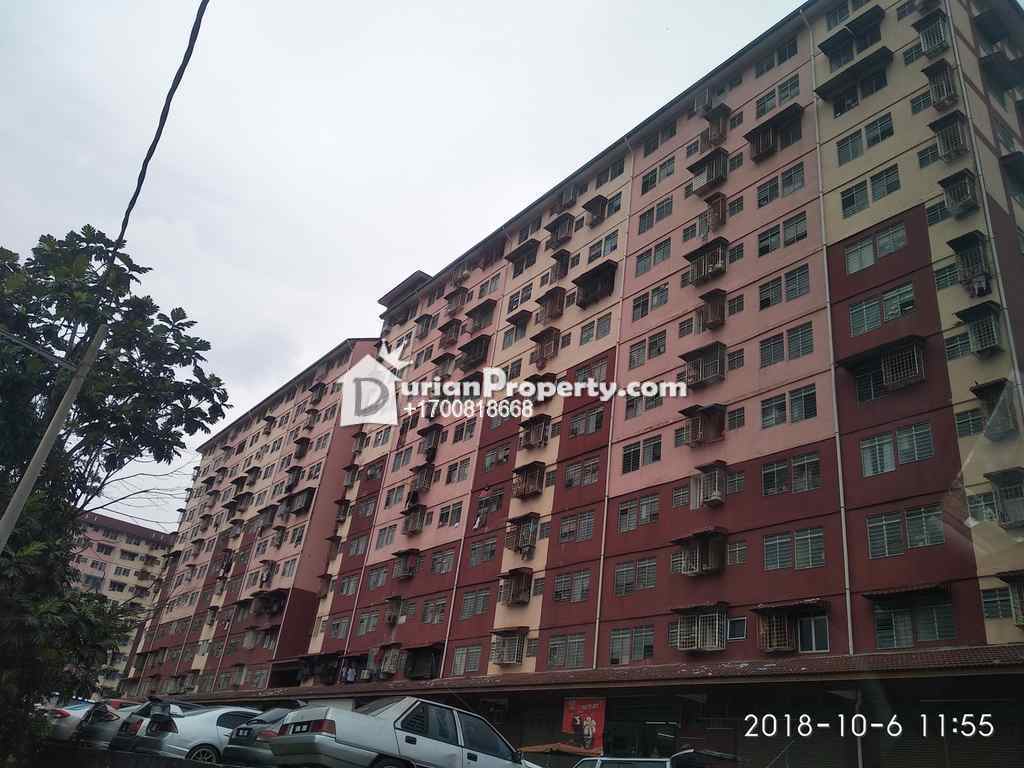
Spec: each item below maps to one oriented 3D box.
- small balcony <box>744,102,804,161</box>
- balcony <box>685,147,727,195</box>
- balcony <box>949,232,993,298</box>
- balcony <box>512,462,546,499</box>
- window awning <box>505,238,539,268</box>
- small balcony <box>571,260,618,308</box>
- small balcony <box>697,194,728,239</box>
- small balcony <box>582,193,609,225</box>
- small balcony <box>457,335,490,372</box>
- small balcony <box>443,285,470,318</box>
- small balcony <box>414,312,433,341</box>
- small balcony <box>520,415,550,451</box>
[{"bbox_3d":[12.186,-11.700,35.788,0.680,1.600,2.850,26,-33,-30],"label":"small balcony"},{"bbox_3d":[9.836,-10.630,38.646,0.680,1.800,2.150,26,-33,-30],"label":"balcony"},{"bbox_3d":[14.542,-3.804,24.417,0.750,1.950,0.900,25,-32,-29],"label":"balcony"},{"bbox_3d":[0.819,5.000,39.874,0.656,1.417,1.947,25,-32,-29],"label":"balcony"},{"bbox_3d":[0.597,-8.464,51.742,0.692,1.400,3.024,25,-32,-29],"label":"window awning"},{"bbox_3d":[4.527,-5.463,43.167,0.692,1.932,2.996,25,-32,-29],"label":"small balcony"},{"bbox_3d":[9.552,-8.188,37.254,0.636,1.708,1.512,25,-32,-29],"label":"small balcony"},{"bbox_3d":[4.936,-10.273,46.056,0.680,1.550,1.600,26,-33,-30],"label":"small balcony"},{"bbox_3d":[-2.627,-2.066,51.816,0.835,1.833,2.495,26,-32,-29],"label":"small balcony"},{"bbox_3d":[-4.181,-6.072,57.106,0.680,1.800,2.150,26,-33,-30],"label":"small balcony"},{"bbox_3d":[-7.204,-4.581,61.360,0.608,1.596,1.484,25,-32,-29],"label":"small balcony"},{"bbox_3d":[1.236,2.668,42.169,0.652,1.629,1.864,26,-32,-29],"label":"small balcony"}]

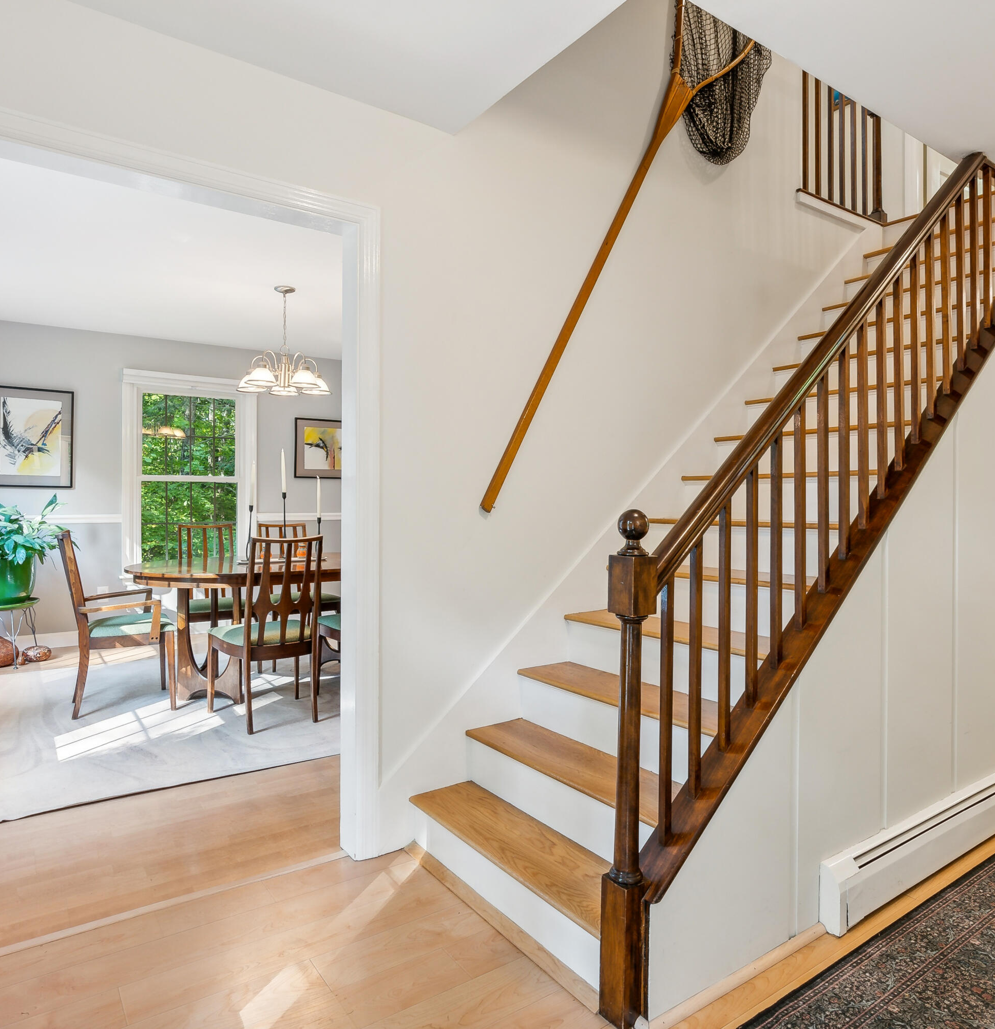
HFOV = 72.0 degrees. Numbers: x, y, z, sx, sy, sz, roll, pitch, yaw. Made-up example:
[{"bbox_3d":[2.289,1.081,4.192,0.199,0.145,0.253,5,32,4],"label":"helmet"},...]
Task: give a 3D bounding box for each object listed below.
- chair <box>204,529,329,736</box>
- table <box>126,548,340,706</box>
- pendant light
[{"bbox_3d":[-1.216,0.602,3.667,0.494,0.966,0.597,0,0,-35],"label":"chair"},{"bbox_3d":[-1.365,0.697,4.381,1.812,0.777,1.302,0,0,-35],"label":"table"},{"bbox_3d":[-1.417,-1.153,4.557,0.591,0.743,0.591,0,0,-35],"label":"pendant light"}]

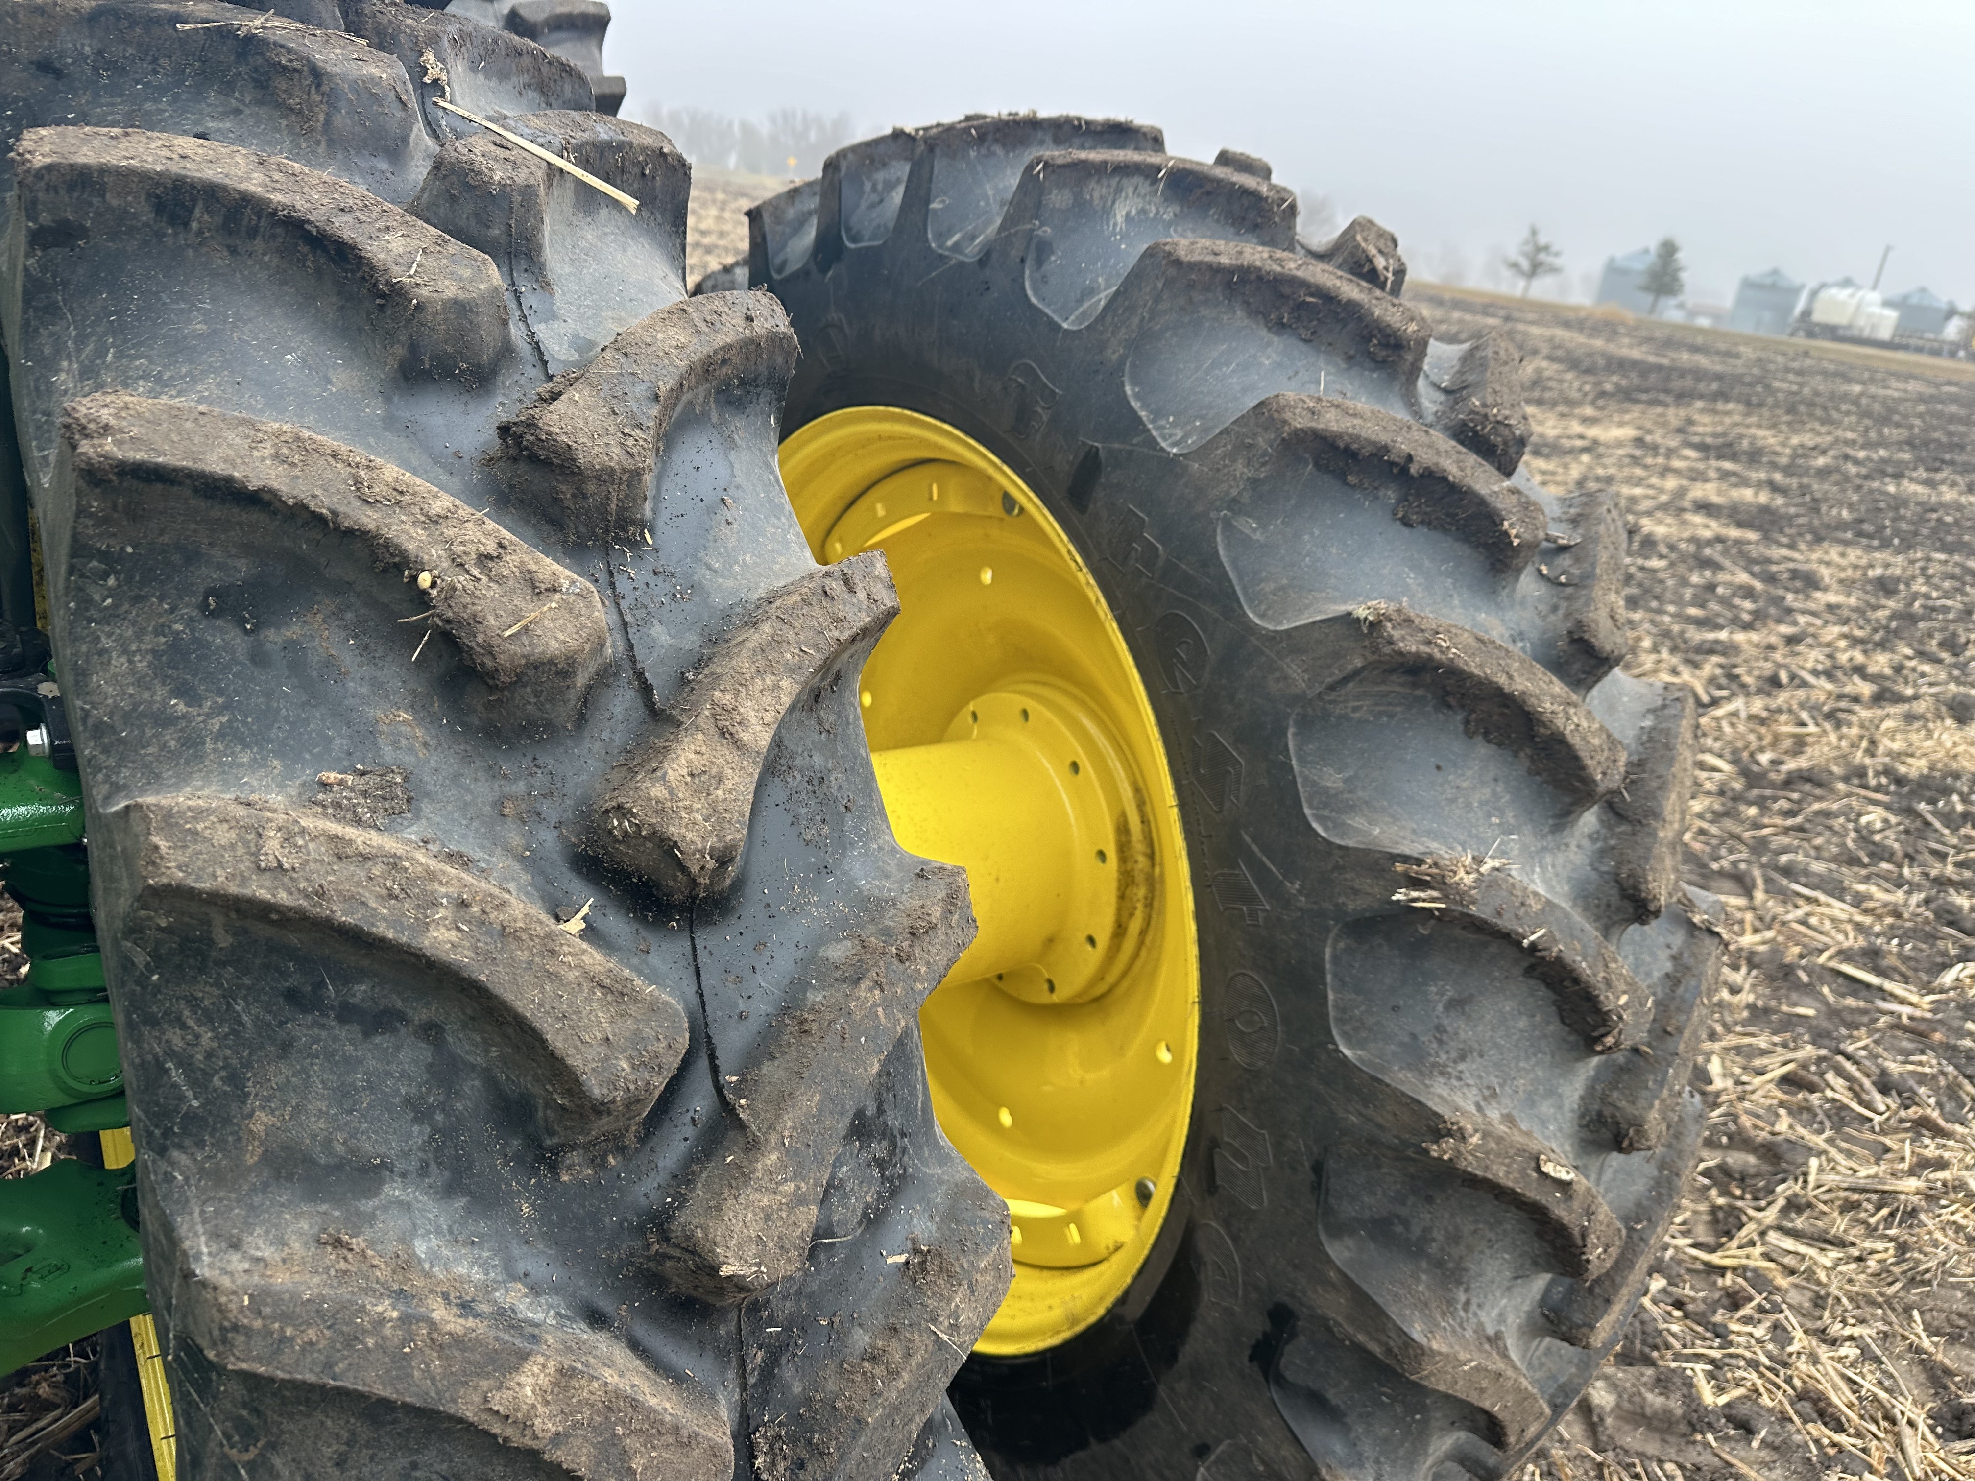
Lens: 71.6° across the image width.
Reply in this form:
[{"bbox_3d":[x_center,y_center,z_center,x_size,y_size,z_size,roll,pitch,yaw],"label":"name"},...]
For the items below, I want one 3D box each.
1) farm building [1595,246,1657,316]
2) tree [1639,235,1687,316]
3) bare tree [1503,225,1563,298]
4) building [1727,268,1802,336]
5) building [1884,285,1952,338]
[{"bbox_3d":[63.805,-45.008,133.870,6.500,6.100,6.500,17,23,20],"label":"farm building"},{"bbox_3d":[60.496,-41.518,122.777,3.500,6.600,3.500,18,23,20],"label":"tree"},{"bbox_3d":[47.760,-41.858,119.870,4.300,6.100,4.300,16,23,16],"label":"bare tree"},{"bbox_3d":[71.816,-40.394,125.972,4.950,5.550,4.950,19,24,23],"label":"building"},{"bbox_3d":[89.070,-40.349,131.925,4.950,5.800,4.950,21,25,27],"label":"building"}]

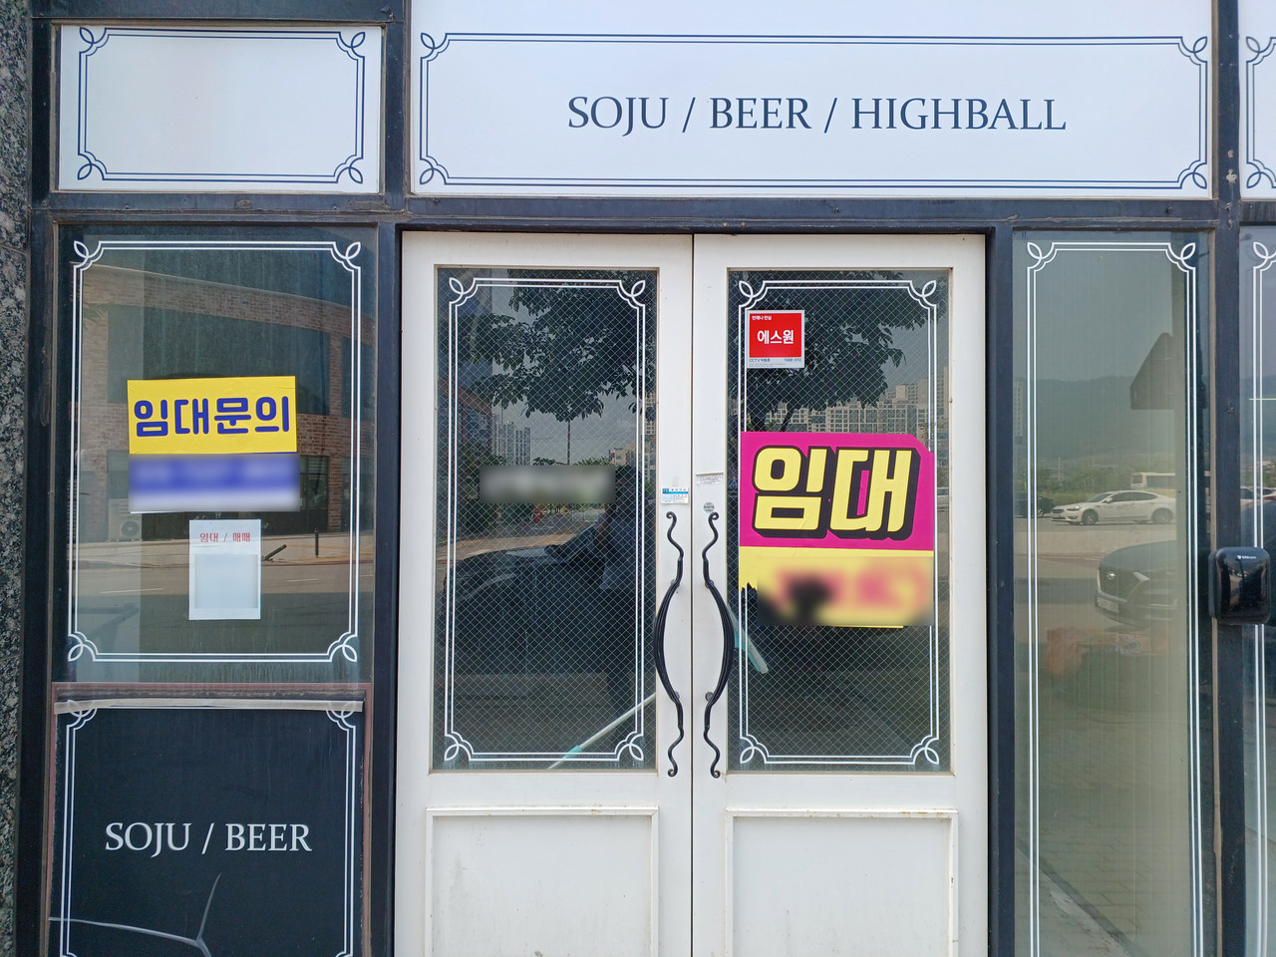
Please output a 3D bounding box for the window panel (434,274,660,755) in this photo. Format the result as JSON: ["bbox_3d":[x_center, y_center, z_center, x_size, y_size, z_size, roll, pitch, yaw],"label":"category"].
[{"bbox_3d":[-0.282,0.122,2.562,0.679,1.517,0.030,0,-1,-2],"label":"window panel"}]

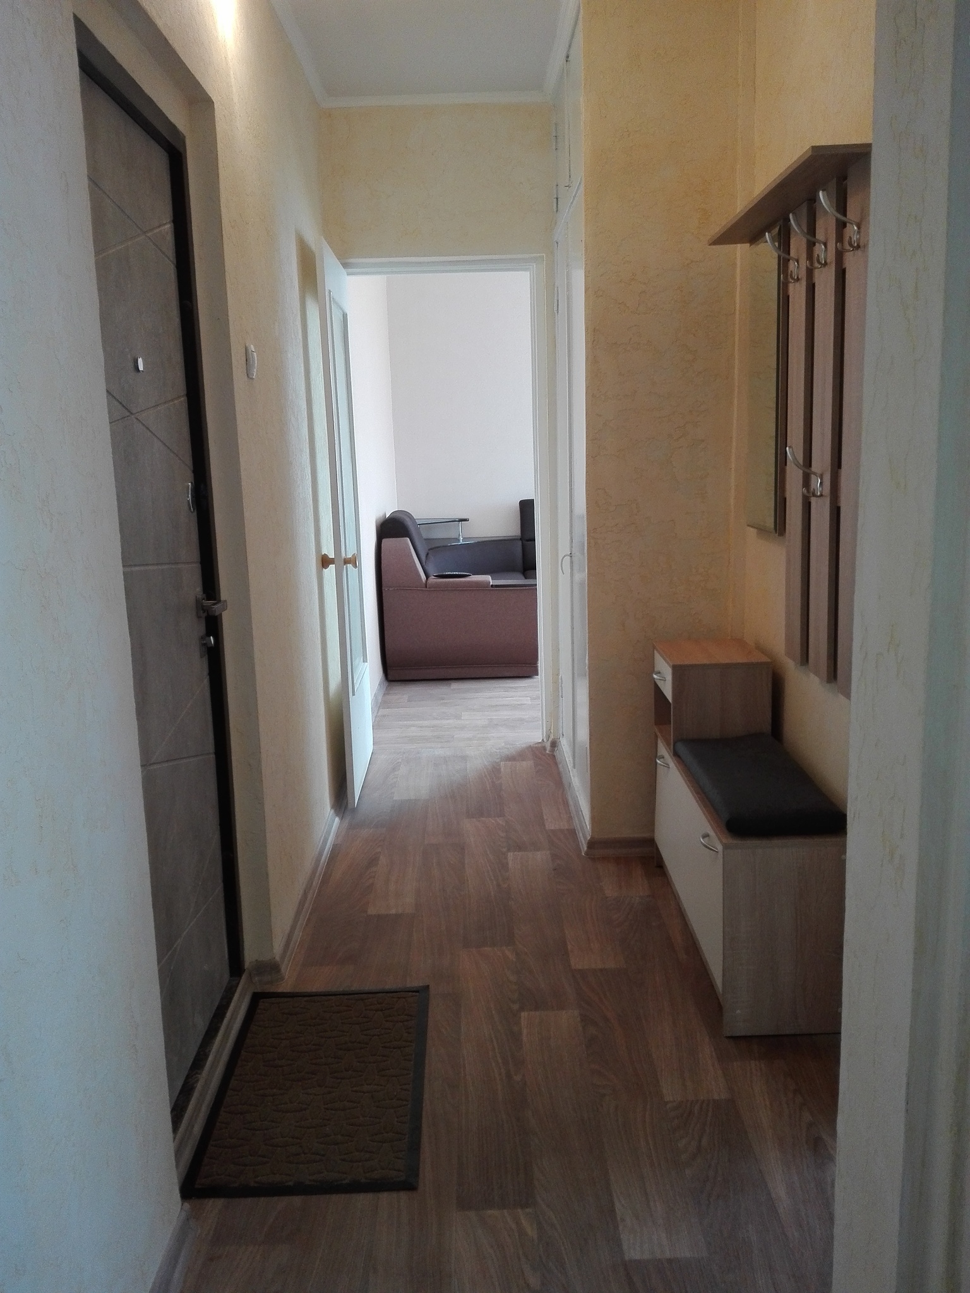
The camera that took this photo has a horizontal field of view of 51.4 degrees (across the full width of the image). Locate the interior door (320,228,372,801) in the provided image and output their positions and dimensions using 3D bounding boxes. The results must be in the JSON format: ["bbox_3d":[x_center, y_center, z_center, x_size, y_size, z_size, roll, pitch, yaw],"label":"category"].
[{"bbox_3d":[-0.540,-0.452,3.940,0.040,1.995,0.775,-2,10,-1],"label":"interior door"}]

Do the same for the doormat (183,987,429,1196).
[{"bbox_3d":[-0.336,0.890,2.103,0.421,0.009,0.701,-2,10,-1],"label":"doormat"}]

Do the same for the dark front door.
[{"bbox_3d":[-0.677,-0.064,1.948,0.060,1.930,0.800,-2,10,0],"label":"dark front door"}]

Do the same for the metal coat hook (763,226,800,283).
[{"bbox_3d":[0.708,-0.936,2.409,0.084,0.120,0.052,-2,10,0],"label":"metal coat hook"}]

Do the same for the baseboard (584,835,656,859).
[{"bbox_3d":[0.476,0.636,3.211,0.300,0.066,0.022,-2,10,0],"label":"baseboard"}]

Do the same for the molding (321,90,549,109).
[{"bbox_3d":[-0.204,-2.155,3.970,0.923,0.033,0.033,-2,10,0],"label":"molding"}]

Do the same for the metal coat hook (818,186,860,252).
[{"bbox_3d":[0.710,-0.858,2.024,0.084,0.120,0.052,-2,10,0],"label":"metal coat hook"}]

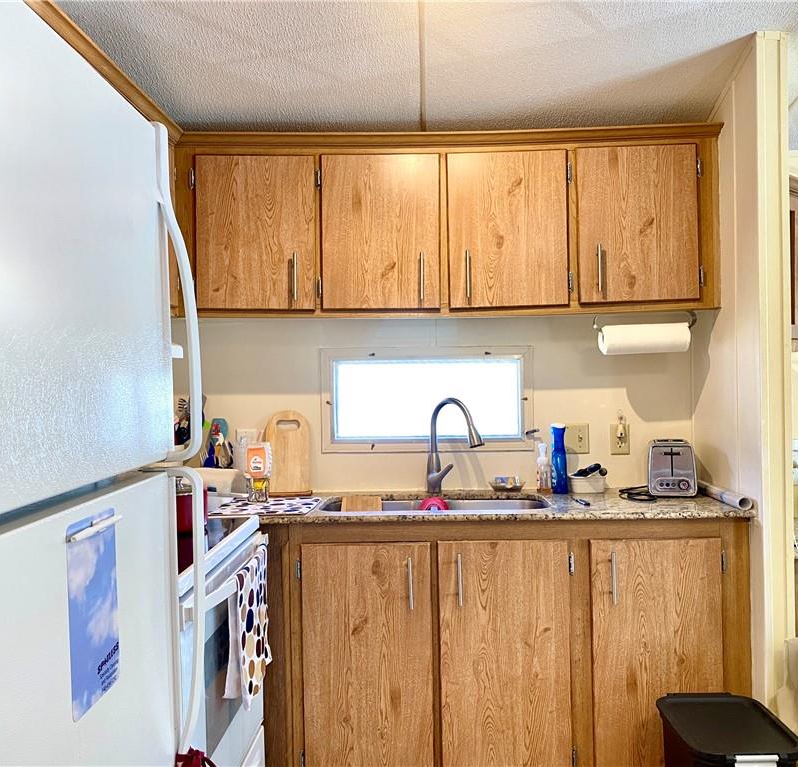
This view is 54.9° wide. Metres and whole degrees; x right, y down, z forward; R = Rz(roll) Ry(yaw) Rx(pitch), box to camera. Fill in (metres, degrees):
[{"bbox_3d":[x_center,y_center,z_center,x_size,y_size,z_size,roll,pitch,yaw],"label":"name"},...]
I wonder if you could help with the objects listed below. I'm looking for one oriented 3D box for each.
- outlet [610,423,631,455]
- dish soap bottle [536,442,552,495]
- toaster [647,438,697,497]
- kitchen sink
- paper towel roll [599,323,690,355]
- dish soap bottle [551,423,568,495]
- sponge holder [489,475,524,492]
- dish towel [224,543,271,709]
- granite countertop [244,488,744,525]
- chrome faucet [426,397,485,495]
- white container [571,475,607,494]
[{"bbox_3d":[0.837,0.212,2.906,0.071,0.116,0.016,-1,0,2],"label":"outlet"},{"bbox_3d":[0.527,0.311,2.817,0.056,0.186,0.054,-1,0,19],"label":"dish soap bottle"},{"bbox_3d":[0.996,0.298,2.795,0.172,0.193,0.245,-1,0,20],"label":"toaster"},{"bbox_3d":[0.123,0.515,2.654,0.787,0.200,0.367,-1,0,2],"label":"kitchen sink"},{"bbox_3d":[0.836,-0.153,2.618,0.282,0.102,0.102,-2,0,2],"label":"paper towel roll"},{"bbox_3d":[0.587,0.271,2.827,0.057,0.260,0.058,-1,0,39],"label":"dish soap bottle"},{"bbox_3d":[0.404,0.378,2.877,0.132,0.055,0.090,-1,0,2],"label":"sponge holder"},{"bbox_3d":[-0.398,0.630,2.076,0.068,0.335,0.375,-1,0,2],"label":"dish towel"},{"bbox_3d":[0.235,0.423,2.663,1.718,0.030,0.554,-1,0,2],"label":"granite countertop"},{"bbox_3d":[0.200,0.229,2.839,0.235,0.362,0.100,-1,0,44],"label":"chrome faucet"},{"bbox_3d":[0.694,0.368,2.847,0.135,0.066,0.105,-1,0,2],"label":"white container"}]

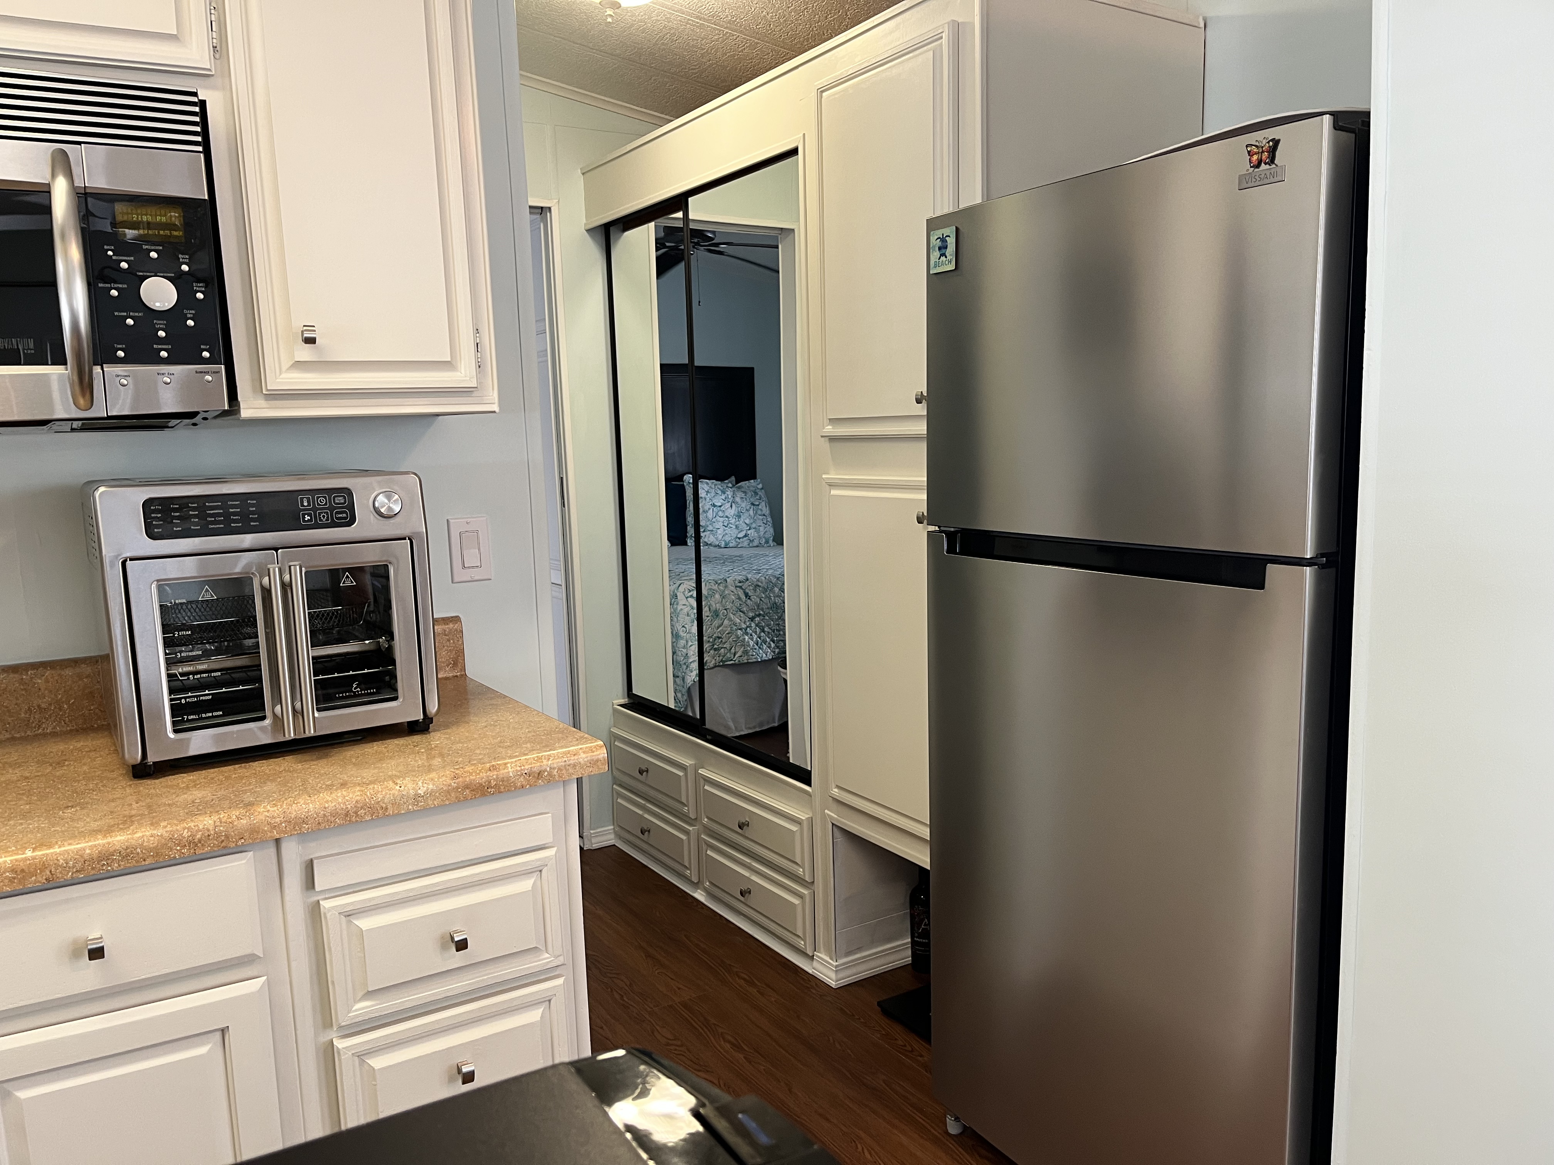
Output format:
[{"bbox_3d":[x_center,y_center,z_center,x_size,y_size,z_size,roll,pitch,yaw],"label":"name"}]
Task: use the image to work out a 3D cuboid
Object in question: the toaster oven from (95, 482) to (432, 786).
[{"bbox_3d":[-0.761,0.031,1.721,0.409,0.378,0.397,-7,10,-32],"label":"toaster oven"}]

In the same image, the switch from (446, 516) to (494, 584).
[{"bbox_3d":[-0.546,-0.058,2.077,0.070,0.115,0.013,-7,10,-30],"label":"switch"}]

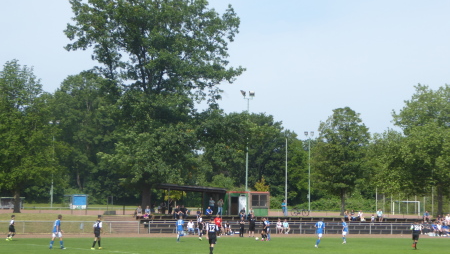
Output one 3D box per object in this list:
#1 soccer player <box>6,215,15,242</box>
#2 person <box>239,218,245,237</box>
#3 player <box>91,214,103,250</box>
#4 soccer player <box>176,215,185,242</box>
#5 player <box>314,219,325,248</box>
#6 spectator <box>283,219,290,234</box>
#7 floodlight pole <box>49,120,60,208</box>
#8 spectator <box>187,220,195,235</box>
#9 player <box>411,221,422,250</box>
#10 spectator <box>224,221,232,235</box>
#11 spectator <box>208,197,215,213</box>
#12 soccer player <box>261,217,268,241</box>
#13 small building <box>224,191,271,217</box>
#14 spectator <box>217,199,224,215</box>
[{"bbox_3d":[-14.808,7.023,81.000,0.650,1.750,0.500,2,-4,-17],"label":"soccer player"},{"bbox_3d":[1.446,8.407,98.514,0.500,1.660,0.380,1,-4,-9],"label":"person"},{"bbox_3d":[-6.484,5.349,59.300,0.520,1.740,0.520,5,-6,-45],"label":"player"},{"bbox_3d":[-2.919,6.817,78.000,0.550,1.770,0.700,2,-4,-14],"label":"soccer player"},{"bbox_3d":[5.530,6.244,68.500,0.600,1.730,0.600,-1,-4,18],"label":"player"},{"bbox_3d":[5.939,9.471,112.046,0.550,1.380,0.800,2,-4,-27],"label":"spectator"},{"bbox_3d":[-29.929,6.637,205.000,1.900,15.400,0.900,3,-5,-26],"label":"floodlight pole"},{"bbox_3d":[-2.989,8.783,102.000,0.600,1.270,0.750,2,-4,-14],"label":"spectator"},{"bbox_3d":[10.825,6.126,66.280,0.600,1.590,0.500,1,-4,-12],"label":"player"},{"bbox_3d":[0.374,9.082,105.155,0.550,1.180,0.750,2,-4,-27],"label":"spectator"},{"bbox_3d":[-1.288,7.888,116.000,0.570,1.750,0.380,2,-4,-18],"label":"spectator"},{"bbox_3d":[2.858,7.437,85.362,0.550,1.690,0.500,-3,-5,45],"label":"soccer player"},{"bbox_3d":[2.164,8.070,122.983,4.600,2.510,2.000,2,-4,-26],"label":"small building"},{"bbox_3d":[-0.443,8.399,123.058,0.550,1.740,0.450,3,-5,-37],"label":"spectator"}]

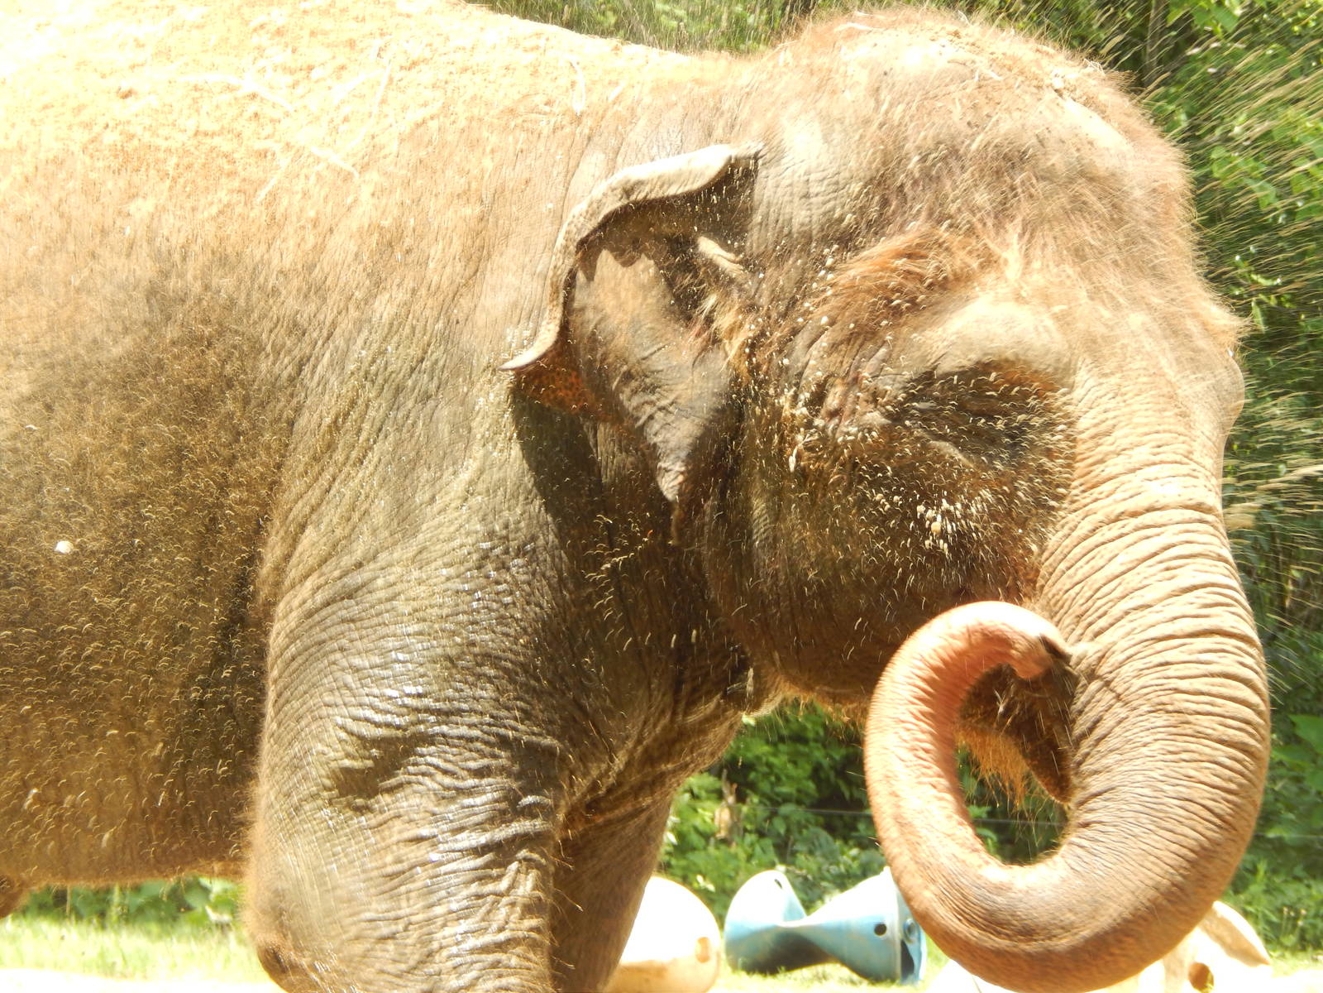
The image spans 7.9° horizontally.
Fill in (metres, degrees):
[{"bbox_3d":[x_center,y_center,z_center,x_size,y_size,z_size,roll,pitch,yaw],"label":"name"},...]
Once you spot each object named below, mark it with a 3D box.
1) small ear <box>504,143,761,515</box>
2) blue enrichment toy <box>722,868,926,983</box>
[{"bbox_3d":[-0.043,-0.252,14.500,0.370,0.560,0.180,0,-1,-20],"label":"small ear"},{"bbox_3d":[0.777,2.051,46.000,0.870,0.540,0.540,0,-1,15],"label":"blue enrichment toy"}]

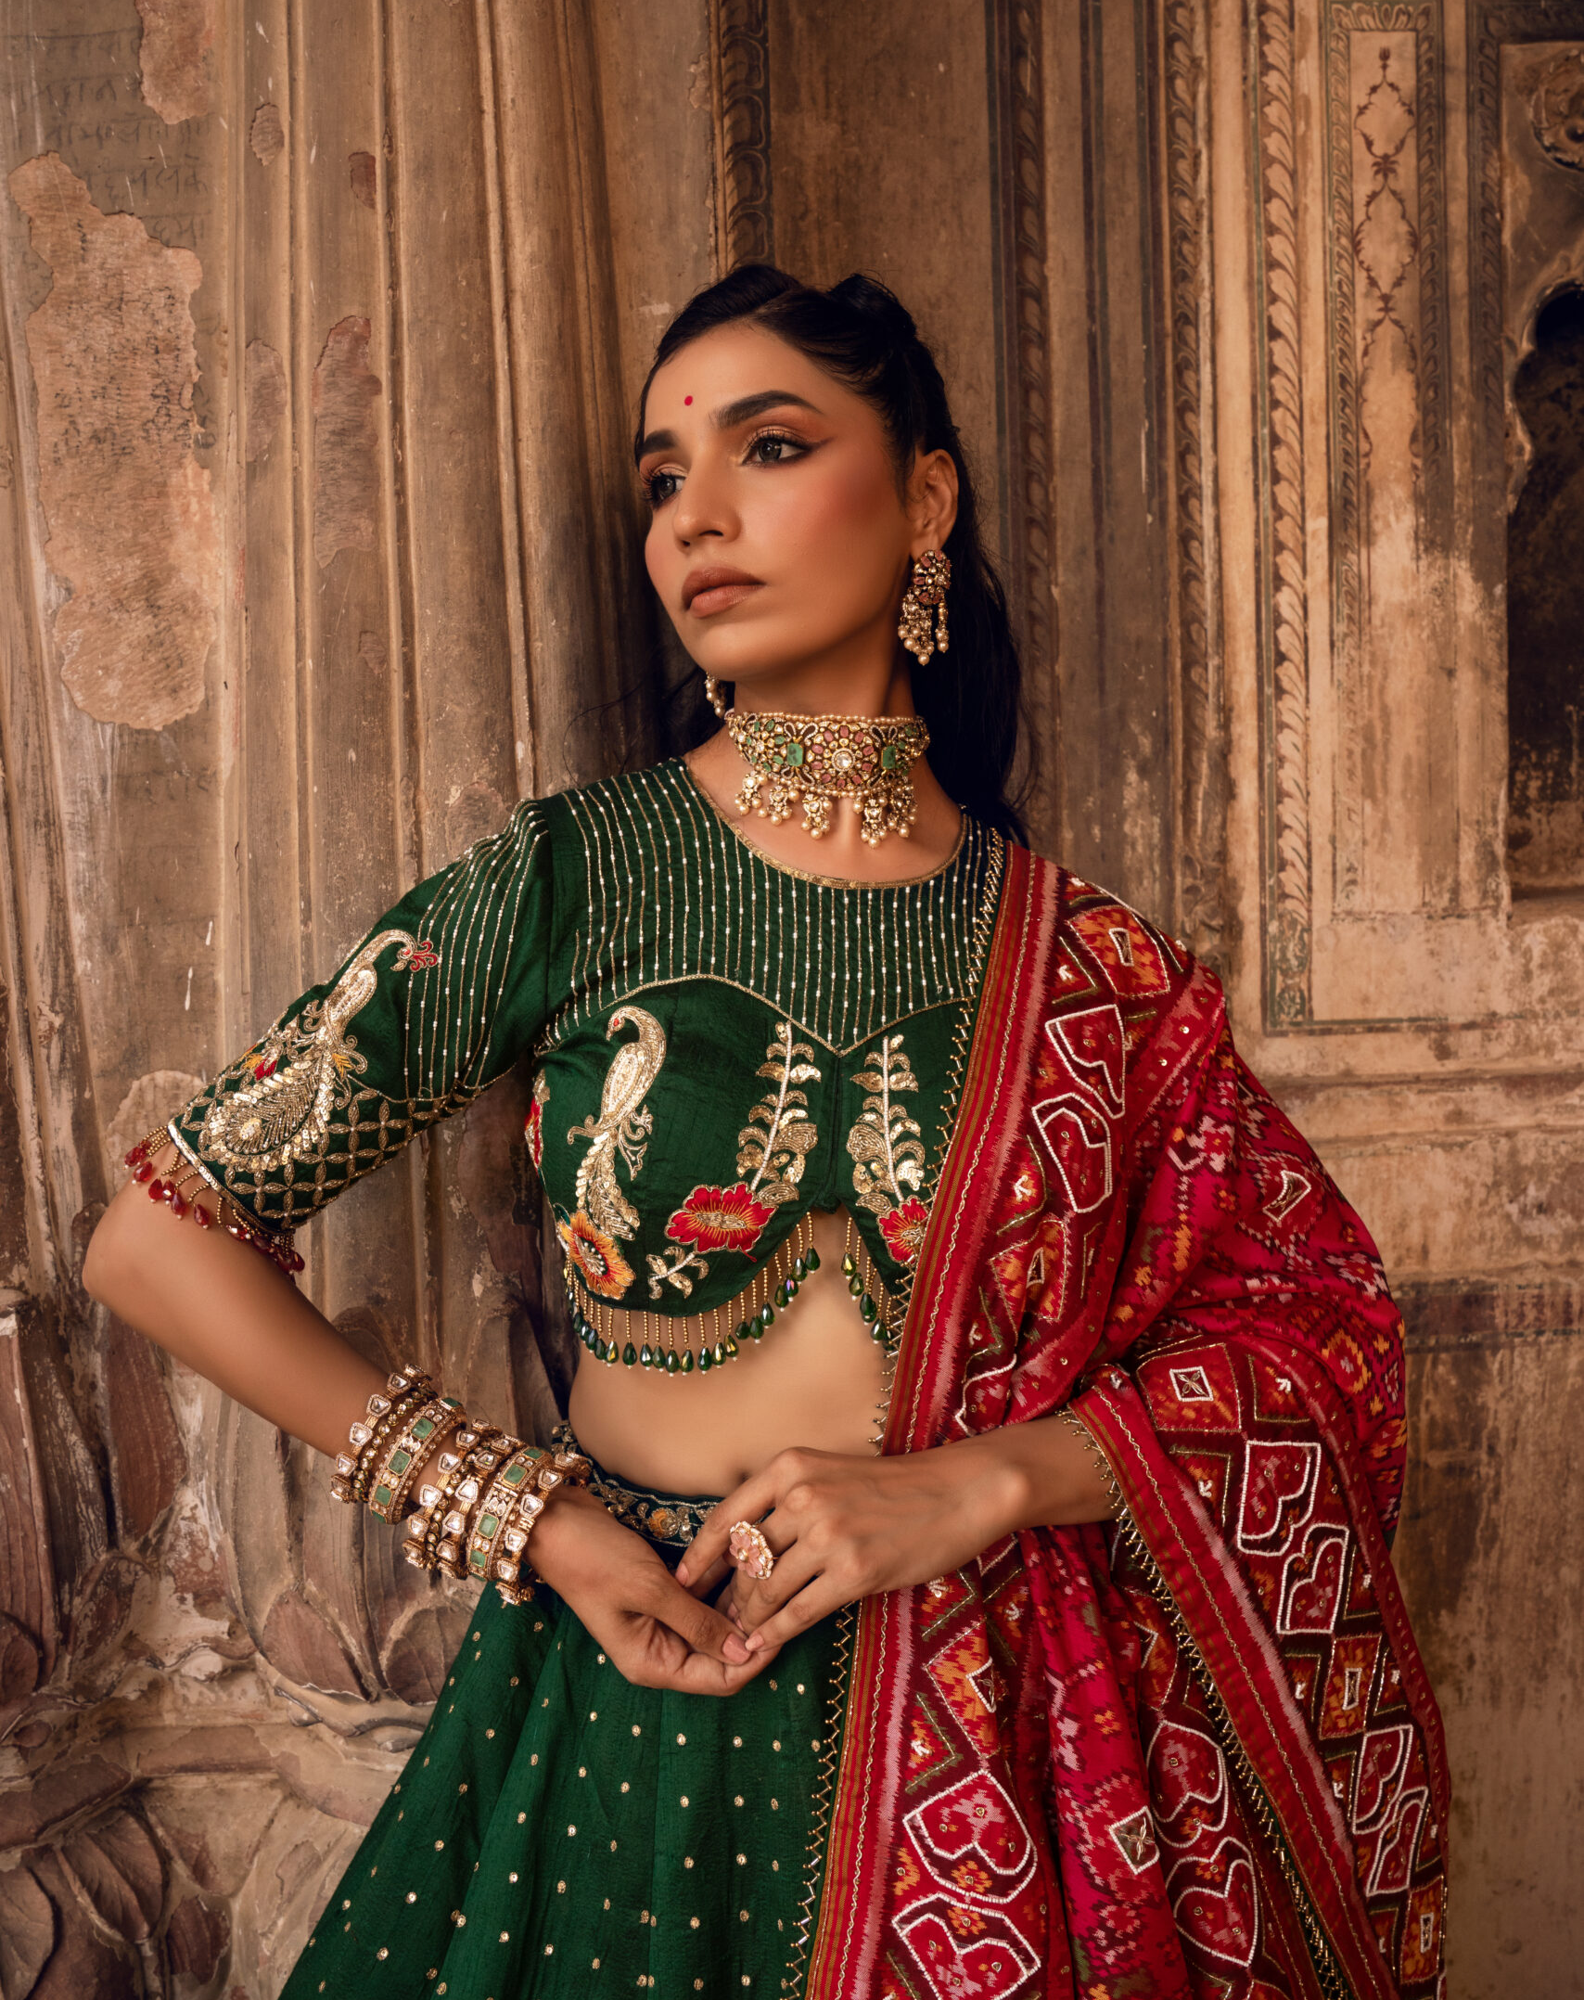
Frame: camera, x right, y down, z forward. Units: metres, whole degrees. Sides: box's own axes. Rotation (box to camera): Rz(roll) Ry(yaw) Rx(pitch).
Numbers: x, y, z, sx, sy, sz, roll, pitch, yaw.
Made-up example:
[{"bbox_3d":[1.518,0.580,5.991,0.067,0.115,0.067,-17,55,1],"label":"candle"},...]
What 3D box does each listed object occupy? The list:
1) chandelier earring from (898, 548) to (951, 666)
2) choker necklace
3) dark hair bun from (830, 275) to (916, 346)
[{"bbox_3d":[0.072,-0.213,0.865,0.033,0.064,0.015,-1,0,-30],"label":"chandelier earring"},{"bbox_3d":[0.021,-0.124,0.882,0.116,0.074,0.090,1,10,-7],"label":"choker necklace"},{"bbox_3d":[0.047,-0.402,0.925,0.054,0.045,0.055,-1,0,30],"label":"dark hair bun"}]

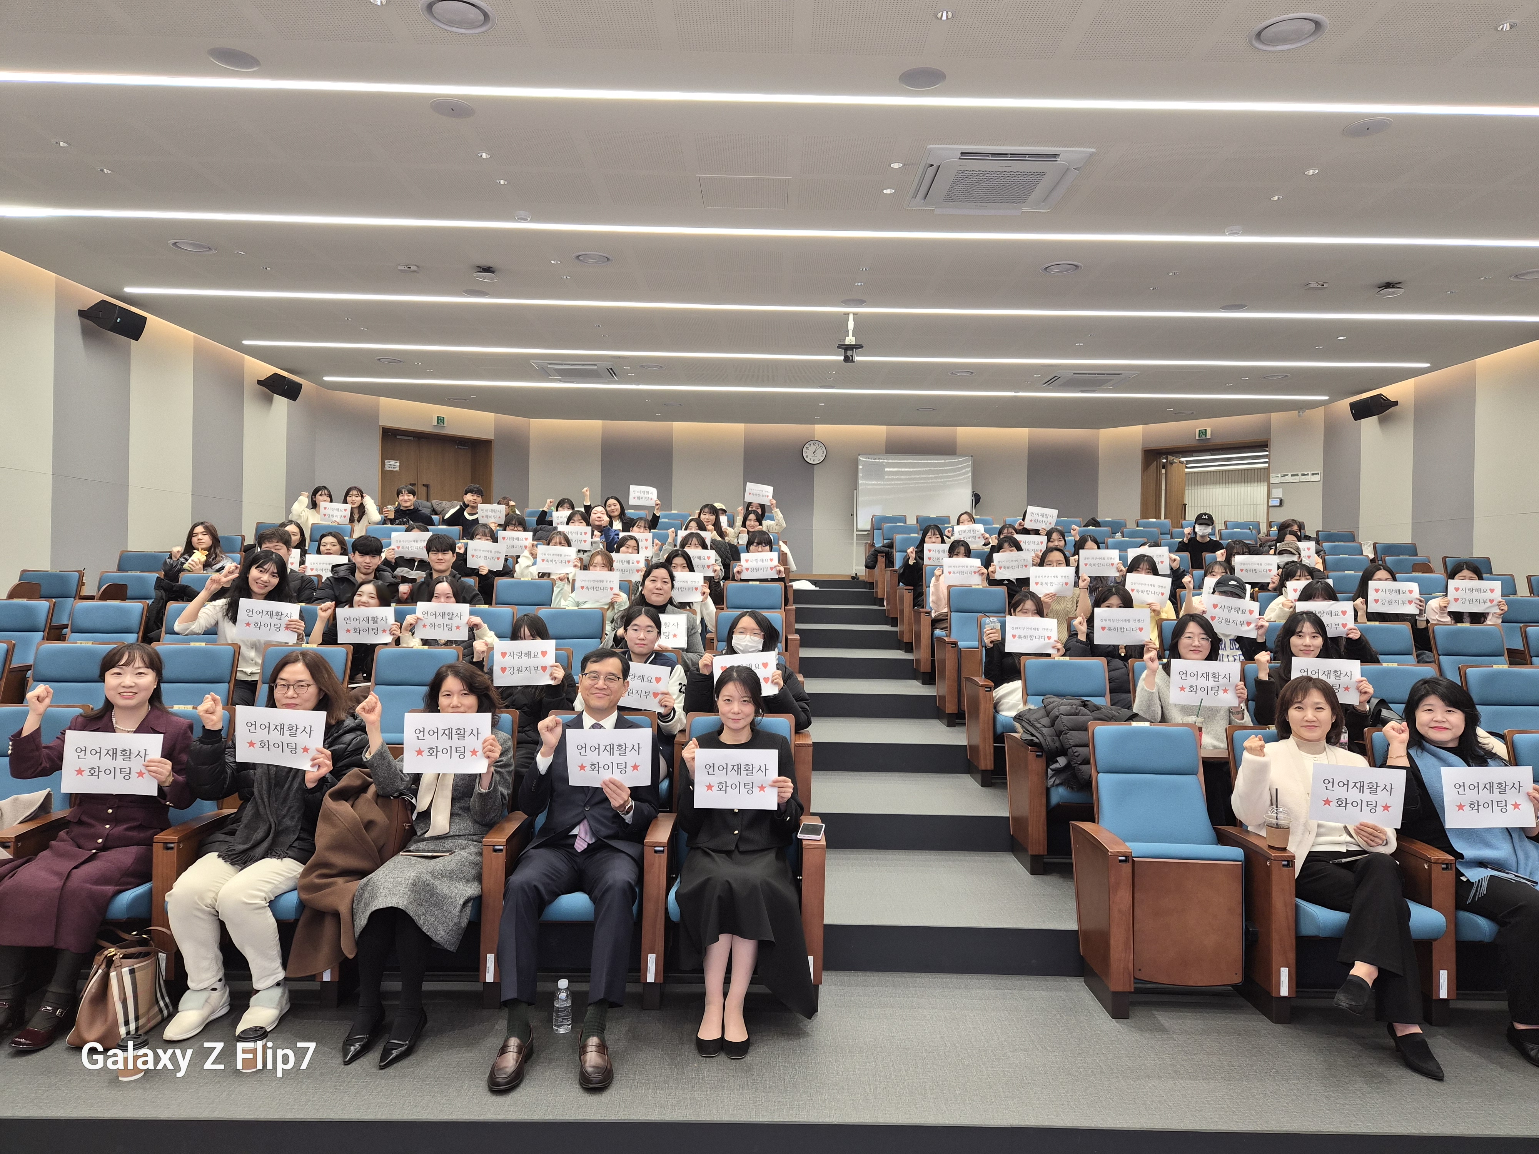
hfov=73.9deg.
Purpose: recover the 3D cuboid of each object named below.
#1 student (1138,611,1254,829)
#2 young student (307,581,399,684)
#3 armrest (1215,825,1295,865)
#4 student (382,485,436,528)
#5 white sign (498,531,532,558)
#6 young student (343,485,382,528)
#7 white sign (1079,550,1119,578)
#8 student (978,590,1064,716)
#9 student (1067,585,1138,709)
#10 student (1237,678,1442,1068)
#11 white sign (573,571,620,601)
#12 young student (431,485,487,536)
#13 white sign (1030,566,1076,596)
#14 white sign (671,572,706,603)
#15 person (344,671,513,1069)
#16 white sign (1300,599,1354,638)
[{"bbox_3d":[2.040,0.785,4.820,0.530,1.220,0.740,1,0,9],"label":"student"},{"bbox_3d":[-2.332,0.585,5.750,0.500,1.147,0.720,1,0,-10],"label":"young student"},{"bbox_3d":[1.822,0.999,3.845,0.082,0.040,0.450,1,0,1],"label":"armrest"},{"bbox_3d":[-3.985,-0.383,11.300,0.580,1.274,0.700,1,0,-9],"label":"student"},{"bbox_3d":[-2.272,-0.296,9.150,0.297,0.210,0.020,2,0,-9],"label":"white sign"},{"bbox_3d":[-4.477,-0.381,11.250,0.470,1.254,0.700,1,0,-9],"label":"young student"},{"bbox_3d":[2.630,-0.109,8.130,0.297,0.210,0.020,0,0,16],"label":"white sign"},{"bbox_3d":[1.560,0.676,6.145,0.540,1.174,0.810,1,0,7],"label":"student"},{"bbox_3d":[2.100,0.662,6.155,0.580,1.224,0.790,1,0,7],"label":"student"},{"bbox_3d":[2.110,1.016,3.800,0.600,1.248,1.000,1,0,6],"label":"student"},{"bbox_3d":[-1.197,0.065,7.150,0.297,0.210,0.020,1,0,-6],"label":"white sign"},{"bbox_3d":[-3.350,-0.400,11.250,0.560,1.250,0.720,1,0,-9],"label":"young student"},{"bbox_3d":[1.968,0.032,7.100,0.297,0.210,0.012,1,-8,13],"label":"white sign"},{"bbox_3d":[-0.605,0.074,7.200,0.297,0.210,0.020,2,0,-3],"label":"white sign"},{"bbox_3d":[-1.200,0.930,3.640,0.510,1.210,0.820,1,0,2],"label":"person"},{"bbox_3d":[3.180,0.242,5.850,0.297,0.210,0.012,1,-5,25],"label":"white sign"}]

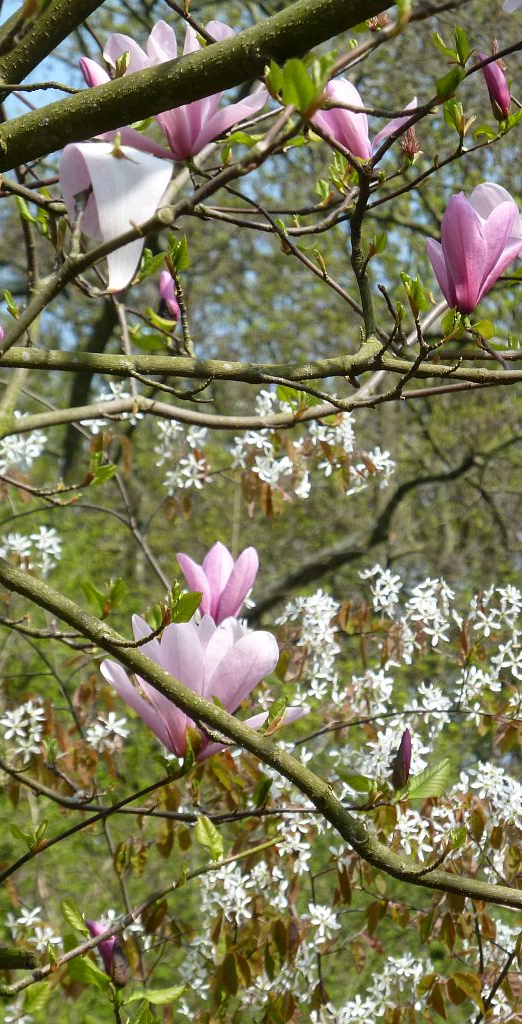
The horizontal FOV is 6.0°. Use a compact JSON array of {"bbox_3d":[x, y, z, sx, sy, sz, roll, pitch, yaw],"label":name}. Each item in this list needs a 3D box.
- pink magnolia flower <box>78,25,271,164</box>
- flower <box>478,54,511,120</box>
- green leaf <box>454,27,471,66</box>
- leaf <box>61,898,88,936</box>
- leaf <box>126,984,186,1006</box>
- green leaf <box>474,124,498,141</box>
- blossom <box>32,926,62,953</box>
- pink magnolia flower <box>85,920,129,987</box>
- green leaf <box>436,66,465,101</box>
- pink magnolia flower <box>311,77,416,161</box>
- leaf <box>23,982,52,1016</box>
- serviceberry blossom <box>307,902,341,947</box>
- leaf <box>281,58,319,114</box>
[{"bbox_3d":[-0.072,-0.342,4.050,0.151,0.113,0.135,0,-5,0],"label":"pink magnolia flower"},{"bbox_3d":[0.193,-0.352,4.150,0.018,0.055,0.018,-12,0,0],"label":"flower"},{"bbox_3d":[0.161,-0.372,4.000,0.013,0.031,0.007,-10,6,22],"label":"green leaf"},{"bbox_3d":[-0.149,0.324,4.000,0.013,0.034,0.013,-30,-5,0],"label":"leaf"},{"bbox_3d":[-0.087,0.401,4.150,0.048,0.017,0.009,-13,-42,11],"label":"leaf"},{"bbox_3d":[0.186,-0.315,4.150,0.020,0.013,0.015,0,-6,0],"label":"green leaf"},{"bbox_3d":[-0.214,0.428,5.000,0.030,0.026,0.020,0,-5,0],"label":"blossom"},{"bbox_3d":[-0.127,0.367,4.150,0.022,0.059,0.022,-25,0,0],"label":"pink magnolia flower"},{"bbox_3d":[0.155,-0.351,4.100,0.016,0.031,0.015,36,0,0],"label":"green leaf"},{"bbox_3d":[0.083,-0.318,4.050,0.084,0.066,0.080,0,-5,0],"label":"pink magnolia flower"},{"bbox_3d":[-0.185,0.405,4.150,0.021,0.033,0.007,30,-18,18],"label":"leaf"},{"bbox_3d":[0.062,0.413,5.000,0.036,0.044,0.025,0,-5,0],"label":"serviceberry blossom"},{"bbox_3d":[0.030,-0.328,3.850,0.029,0.043,0.018,0,-5,0],"label":"leaf"}]

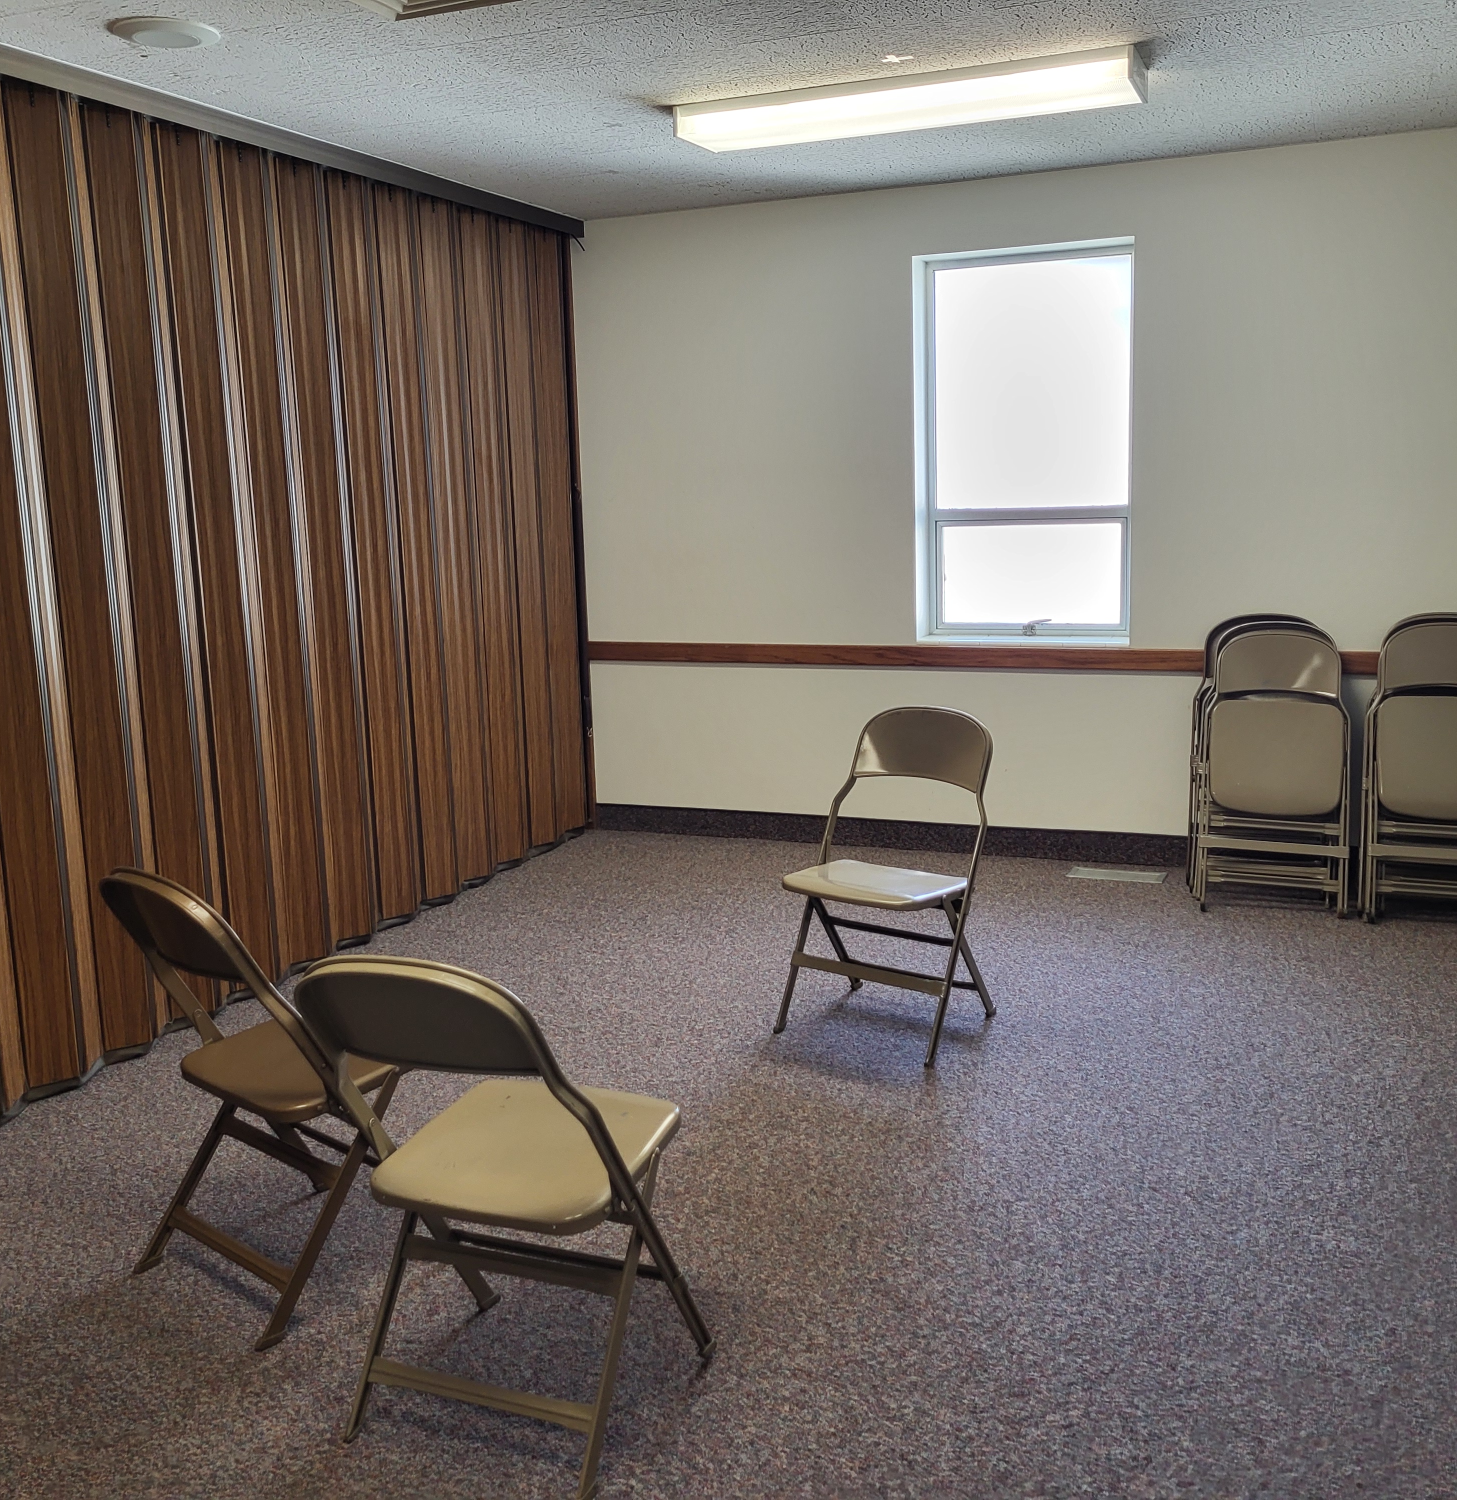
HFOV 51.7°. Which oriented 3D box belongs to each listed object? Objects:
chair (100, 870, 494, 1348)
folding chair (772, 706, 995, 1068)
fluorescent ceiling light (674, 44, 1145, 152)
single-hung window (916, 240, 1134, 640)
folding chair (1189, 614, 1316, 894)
[{"bbox_3d":[-0.858,0.584,2.786,0.455,0.815,0.470,7,13,40],"label":"chair"},{"bbox_3d":[0.430,0.329,3.966,0.455,0.815,0.470,5,12,35],"label":"folding chair"},{"bbox_3d":[0.475,-1.740,4.050,1.235,0.080,0.265,2,11,22],"label":"fluorescent ceiling light"},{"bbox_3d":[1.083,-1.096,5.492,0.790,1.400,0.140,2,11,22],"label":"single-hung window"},{"bbox_3d":[1.823,0.014,5.125,0.455,0.940,0.130,2,3,22],"label":"folding chair"}]

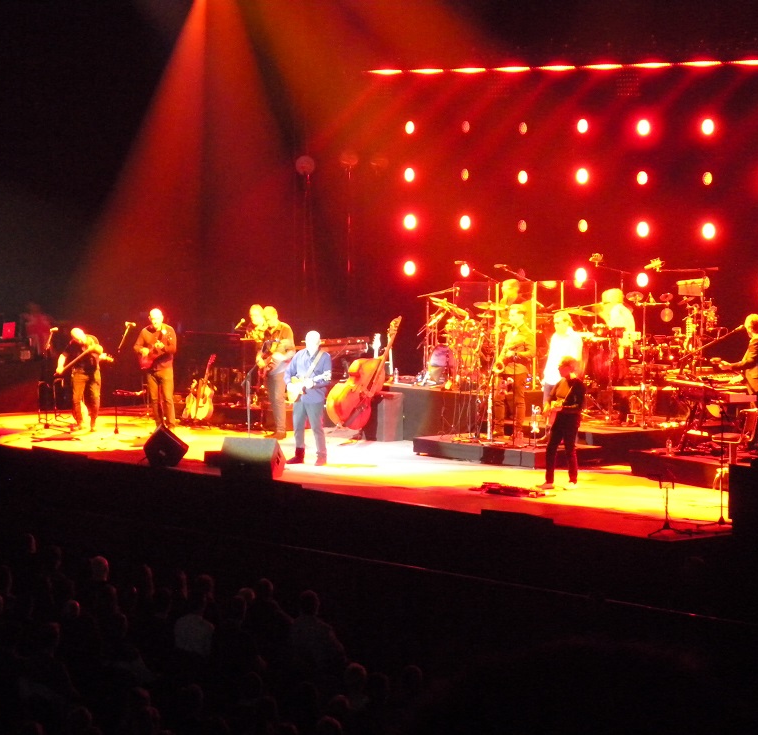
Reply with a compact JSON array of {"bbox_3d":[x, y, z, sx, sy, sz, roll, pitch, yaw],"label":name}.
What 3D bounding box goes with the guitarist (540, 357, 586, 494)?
[{"bbox_3d":[2.311,0.697,39.940,0.540,1.650,0.540,-3,5,-33],"label":"guitarist"}]

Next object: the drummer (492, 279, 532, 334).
[{"bbox_3d":[1.998,-0.536,46.747,0.750,1.460,0.700,-4,6,-42],"label":"drummer"}]

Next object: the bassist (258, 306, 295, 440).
[{"bbox_3d":[-1.489,0.083,45.832,0.540,1.880,0.560,-3,5,-35],"label":"bassist"}]

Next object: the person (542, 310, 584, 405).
[{"bbox_3d":[2.496,0.143,43.135,0.560,1.790,0.420,3,5,33],"label":"person"}]

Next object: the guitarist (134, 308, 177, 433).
[{"bbox_3d":[-3.357,0.014,47.735,0.650,1.800,0.440,1,4,13],"label":"guitarist"}]

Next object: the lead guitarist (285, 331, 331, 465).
[{"bbox_3d":[-0.946,0.424,42.535,0.620,1.790,0.450,2,5,24],"label":"lead guitarist"}]

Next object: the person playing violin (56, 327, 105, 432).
[{"bbox_3d":[-4.464,0.174,47.344,0.680,1.540,0.520,1,4,8],"label":"person playing violin"}]

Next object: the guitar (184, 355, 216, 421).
[{"bbox_3d":[-2.642,0.310,48.000,0.130,1.020,0.400,15,-7,-41],"label":"guitar"}]

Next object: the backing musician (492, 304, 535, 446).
[{"bbox_3d":[1.865,0.061,43.634,0.560,1.840,0.520,3,5,38],"label":"backing musician"}]

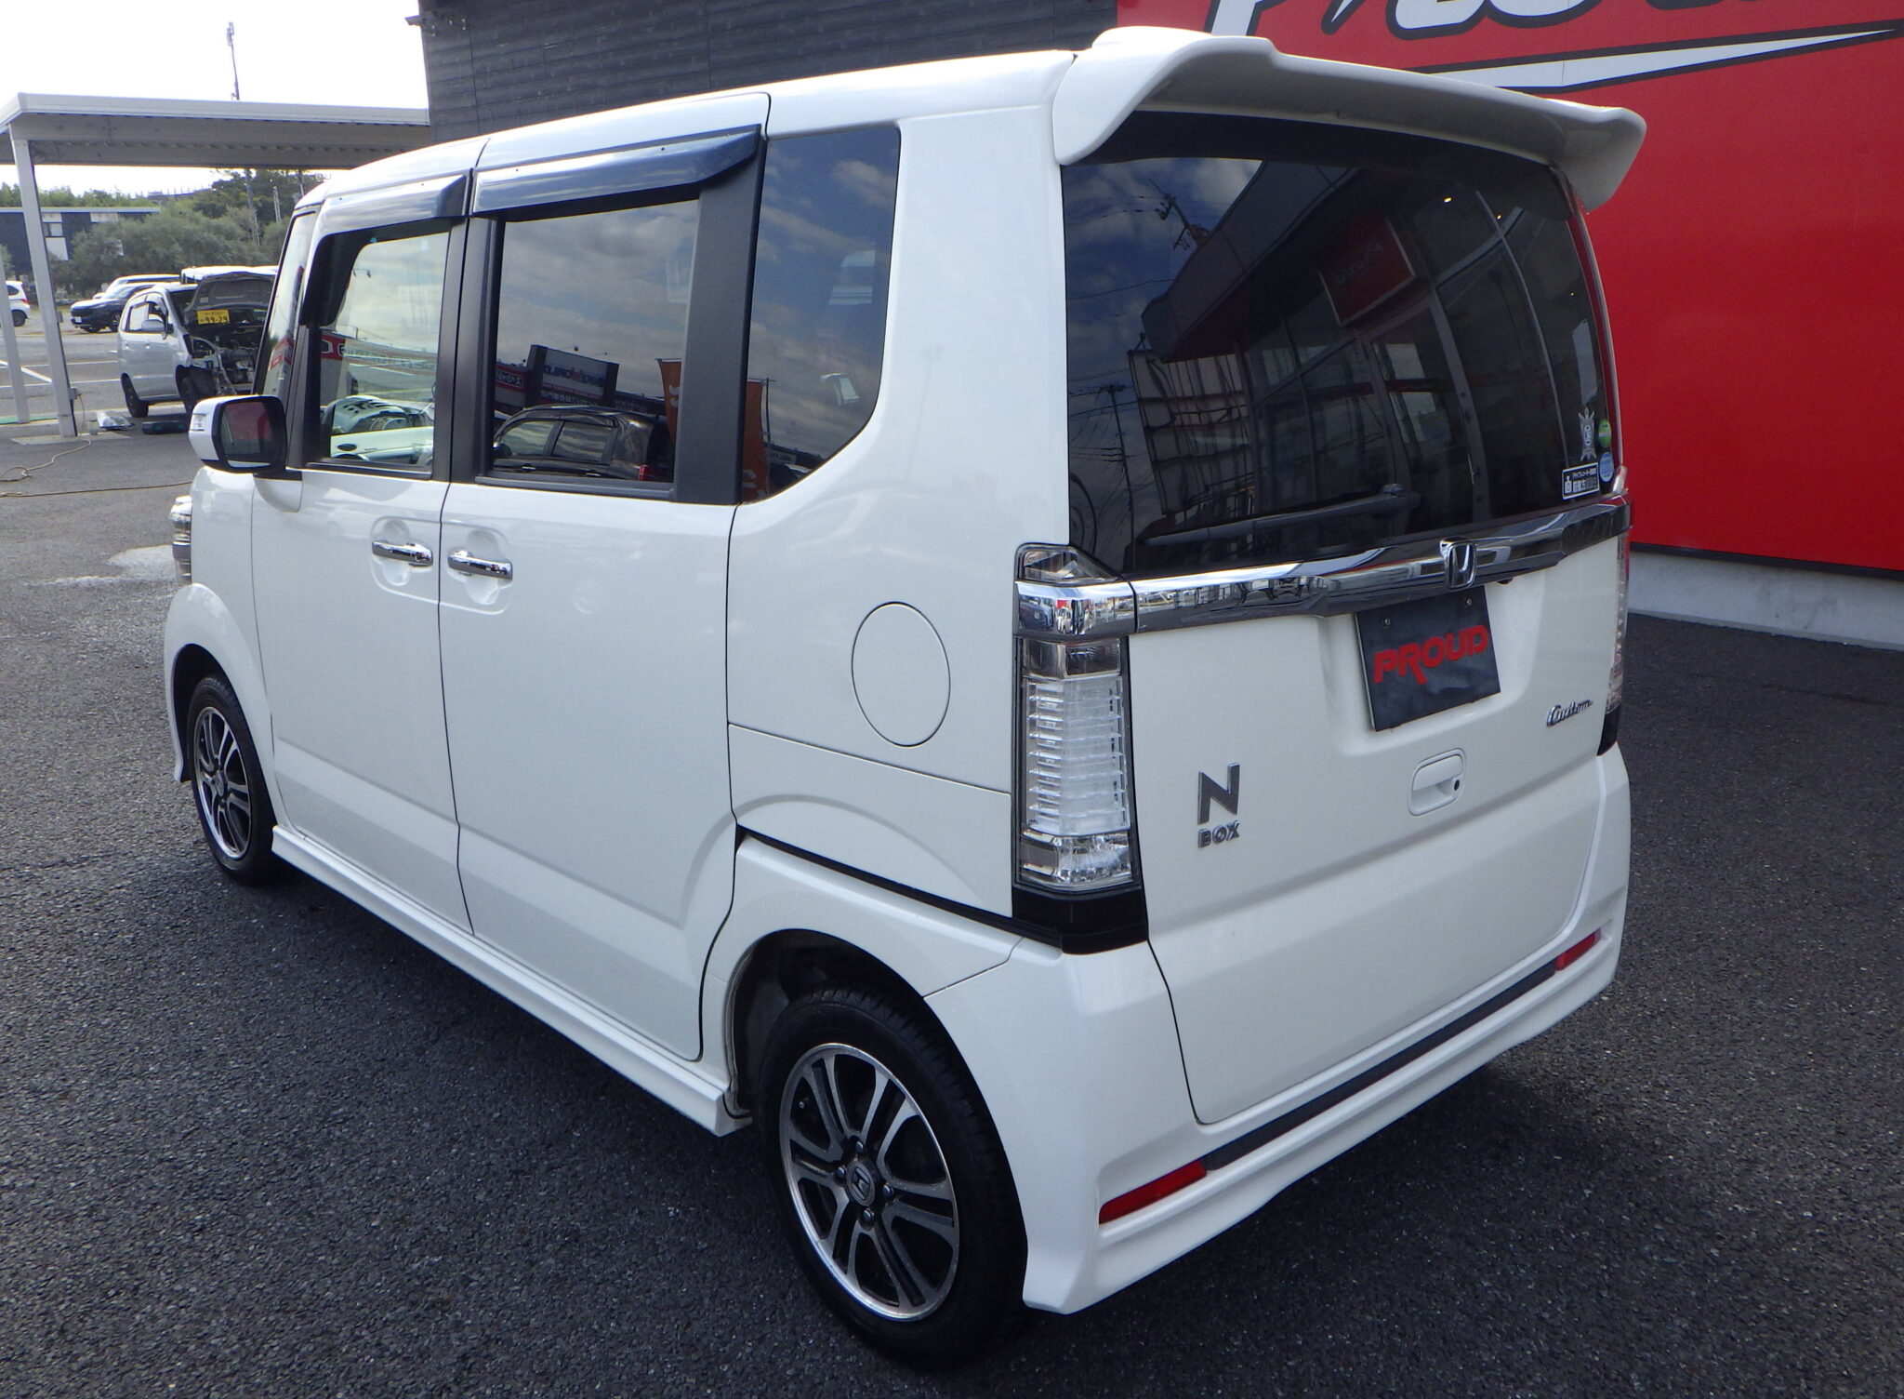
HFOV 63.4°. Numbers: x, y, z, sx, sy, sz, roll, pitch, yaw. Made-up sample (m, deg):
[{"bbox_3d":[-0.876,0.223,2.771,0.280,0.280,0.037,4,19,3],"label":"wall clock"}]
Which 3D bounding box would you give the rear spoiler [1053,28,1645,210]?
[{"bbox_3d":[0.581,-0.750,2.027,1.250,0.170,0.230,-12,18,-41],"label":"rear spoiler"}]

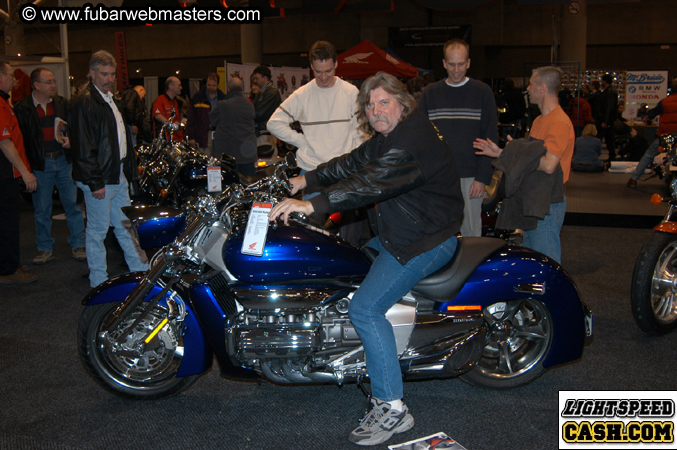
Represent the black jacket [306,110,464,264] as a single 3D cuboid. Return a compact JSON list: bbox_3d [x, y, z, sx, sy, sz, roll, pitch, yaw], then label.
[{"bbox_3d":[0.218,-0.178,3.130,0.710,0.650,0.600,-3,9,-10],"label":"black jacket"}]

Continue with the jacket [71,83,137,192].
[{"bbox_3d":[-1.772,-0.652,5.100,0.350,0.790,0.480,3,10,26],"label":"jacket"}]

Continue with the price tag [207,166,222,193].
[{"bbox_3d":[-0.880,-0.323,4.800,0.100,0.190,0.012,-1,9,3],"label":"price tag"}]

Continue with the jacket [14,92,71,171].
[{"bbox_3d":[-2.745,-0.846,6.250,0.510,0.710,0.330,-9,12,-42],"label":"jacket"}]

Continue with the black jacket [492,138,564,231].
[{"bbox_3d":[1.292,-0.275,4.600,0.450,0.620,0.340,-4,9,-14],"label":"black jacket"}]

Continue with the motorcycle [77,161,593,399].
[{"bbox_3d":[-0.046,0.261,3.191,2.470,1.110,0.900,-1,9,0],"label":"motorcycle"}]

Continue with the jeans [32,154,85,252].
[{"bbox_3d":[-2.629,-0.202,6.350,0.420,0.920,0.360,-8,11,-38],"label":"jeans"}]

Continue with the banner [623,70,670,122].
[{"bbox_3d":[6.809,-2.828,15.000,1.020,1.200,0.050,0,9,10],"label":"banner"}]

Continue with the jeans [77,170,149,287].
[{"bbox_3d":[-1.729,0.011,5.150,0.450,0.960,0.400,3,10,26],"label":"jeans"}]

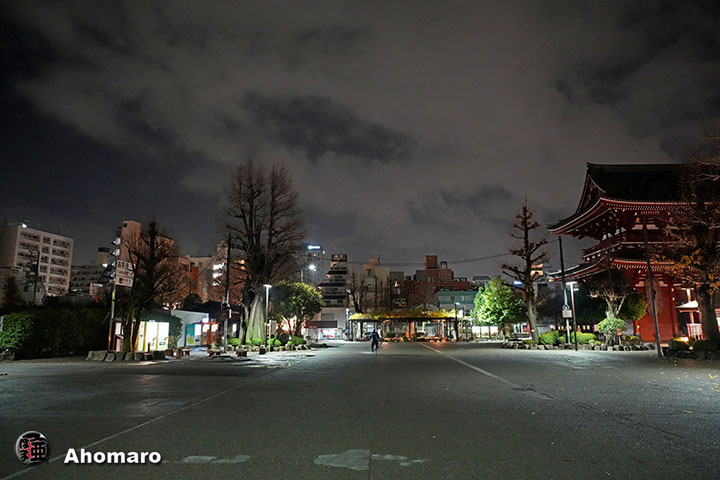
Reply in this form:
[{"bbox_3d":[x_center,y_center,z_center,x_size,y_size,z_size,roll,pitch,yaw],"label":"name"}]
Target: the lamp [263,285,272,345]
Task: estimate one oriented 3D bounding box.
[{"bbox_3d":[-7.567,6.269,41.037,0.750,5.120,0.700,0,-10,0],"label":"lamp"}]

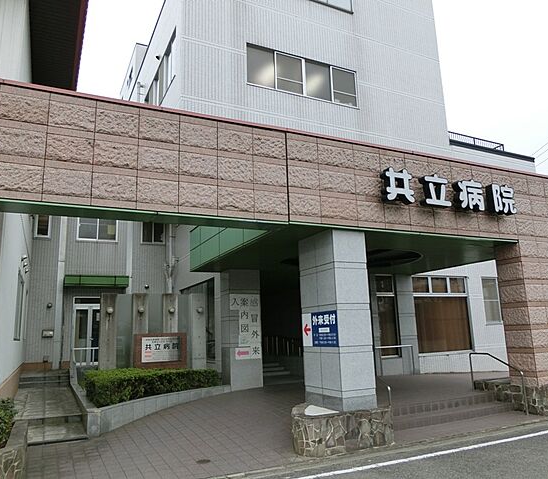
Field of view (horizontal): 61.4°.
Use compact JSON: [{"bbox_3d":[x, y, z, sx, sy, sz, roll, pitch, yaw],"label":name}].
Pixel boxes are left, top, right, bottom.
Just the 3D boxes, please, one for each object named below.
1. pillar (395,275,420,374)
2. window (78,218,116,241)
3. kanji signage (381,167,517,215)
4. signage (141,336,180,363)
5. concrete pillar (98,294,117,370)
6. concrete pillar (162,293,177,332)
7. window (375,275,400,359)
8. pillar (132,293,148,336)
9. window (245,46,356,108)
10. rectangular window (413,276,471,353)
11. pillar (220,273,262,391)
[{"bbox_3d":[3.753,2.451,13.524,0.606,2.823,0.454,3,-12,-26],"label":"pillar"},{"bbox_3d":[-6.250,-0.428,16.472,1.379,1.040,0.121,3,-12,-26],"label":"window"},{"bbox_3d":[3.083,-0.808,8.008,2.990,0.520,0.162,3,-12,-26],"label":"kanji signage"},{"bbox_3d":[-2.619,2.570,10.778,0.904,0.576,0.061,3,-12,-26],"label":"signage"},{"bbox_3d":[-4.594,2.718,12.746,0.358,2.393,0.388,4,-13,-25],"label":"concrete pillar"},{"bbox_3d":[-2.560,2.406,11.300,0.364,2.121,0.202,3,-12,-26],"label":"concrete pillar"},{"bbox_3d":[3.541,2.369,14.376,0.746,2.514,0.120,4,-13,-25],"label":"window"},{"bbox_3d":[-3.838,2.762,13.093,0.358,2.403,0.388,4,-13,-25],"label":"pillar"},{"bbox_3d":[1.001,-5.135,14.684,3.987,1.356,0.120,4,-13,-25],"label":"window"},{"bbox_3d":[5.677,2.502,15.464,2.422,2.539,0.120,4,-13,-25],"label":"rectangular window"},{"bbox_3d":[-0.891,2.432,12.622,0.903,3.110,0.775,4,-13,-25],"label":"pillar"}]

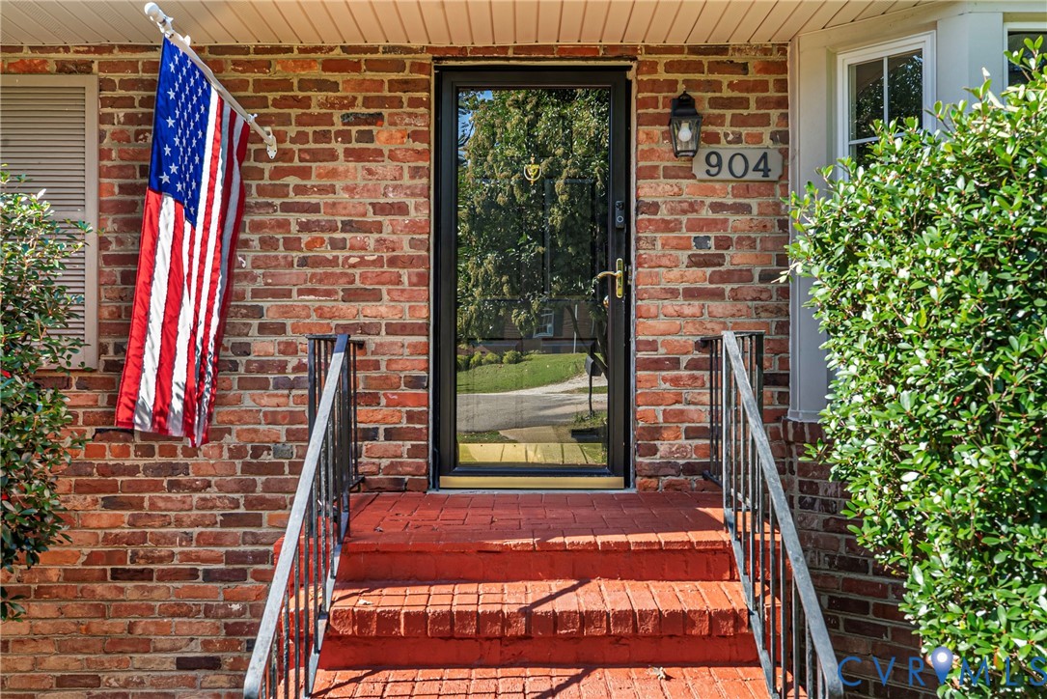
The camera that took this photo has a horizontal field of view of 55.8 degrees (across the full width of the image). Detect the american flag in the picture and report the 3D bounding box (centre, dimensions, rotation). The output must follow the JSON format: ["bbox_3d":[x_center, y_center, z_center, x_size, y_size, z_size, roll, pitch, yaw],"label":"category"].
[{"bbox_3d":[-1.325,-0.367,3.960,0.220,1.540,1.000,0,0,3],"label":"american flag"}]

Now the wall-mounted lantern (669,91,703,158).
[{"bbox_3d":[0.774,-1.078,4.715,0.147,0.305,0.170,0,0,0],"label":"wall-mounted lantern"}]

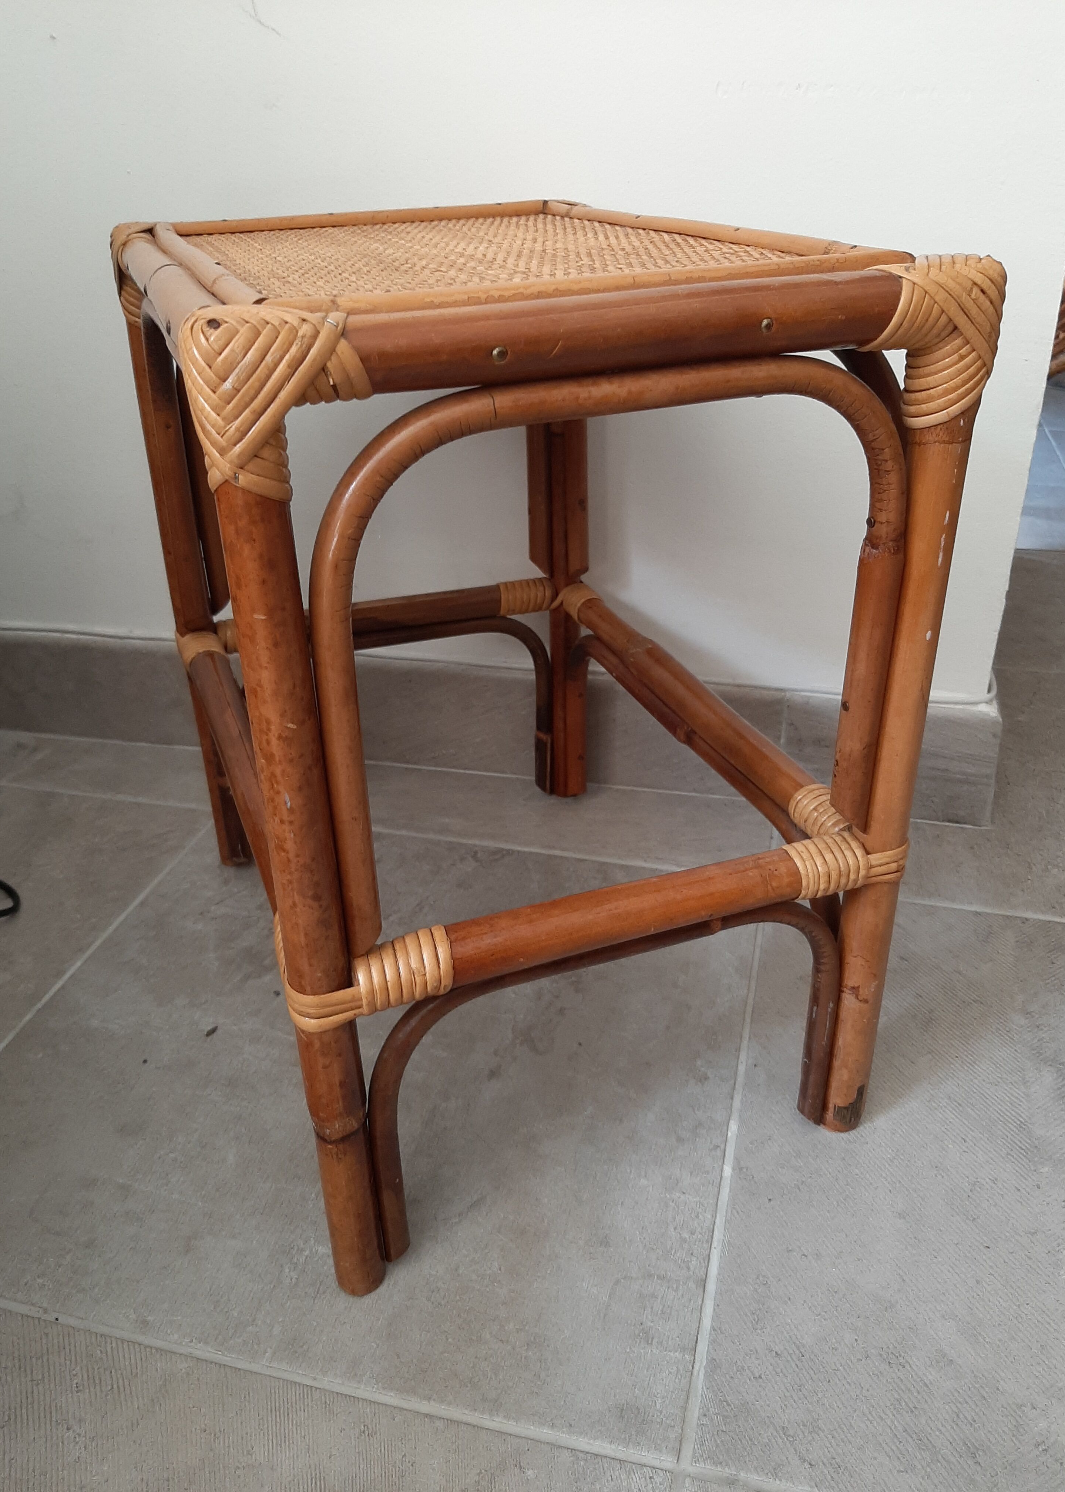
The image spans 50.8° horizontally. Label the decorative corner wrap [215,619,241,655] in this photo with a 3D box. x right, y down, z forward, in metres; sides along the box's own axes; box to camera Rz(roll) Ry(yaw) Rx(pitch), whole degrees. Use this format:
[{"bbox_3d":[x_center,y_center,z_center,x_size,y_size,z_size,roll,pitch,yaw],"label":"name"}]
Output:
[{"bbox_3d":[-0.212,-0.081,0.836,0.046,0.029,0.029,-11,30,-18],"label":"decorative corner wrap"}]

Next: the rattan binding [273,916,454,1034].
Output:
[{"bbox_3d":[-0.079,0.092,0.501,0.072,0.039,0.071,-11,30,-18],"label":"rattan binding"}]

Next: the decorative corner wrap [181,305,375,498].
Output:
[{"bbox_3d":[-0.089,-0.119,0.380,0.059,0.064,0.062,-11,30,-18],"label":"decorative corner wrap"}]

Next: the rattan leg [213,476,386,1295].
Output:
[{"bbox_3d":[-0.090,0.090,0.471,0.025,0.404,0.025,-11,30,-18],"label":"rattan leg"}]

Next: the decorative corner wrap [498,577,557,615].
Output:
[{"bbox_3d":[-0.004,-0.122,0.907,0.050,0.029,0.029,-11,30,-18],"label":"decorative corner wrap"}]

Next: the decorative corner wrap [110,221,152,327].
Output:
[{"bbox_3d":[-0.230,-0.293,0.700,0.063,0.060,0.062,-11,30,-18],"label":"decorative corner wrap"}]

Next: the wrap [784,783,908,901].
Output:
[{"bbox_3d":[0.147,0.047,0.585,0.080,0.038,0.084,-11,30,-18],"label":"wrap"}]

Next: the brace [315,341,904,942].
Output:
[{"bbox_3d":[0.041,-0.037,0.464,0.261,0.229,0.019,-11,30,-18],"label":"brace"}]

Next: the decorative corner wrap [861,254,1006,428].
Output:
[{"bbox_3d":[0.150,-0.167,0.461,0.074,0.068,0.062,-11,30,-18],"label":"decorative corner wrap"}]

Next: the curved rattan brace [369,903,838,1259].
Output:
[{"bbox_3d":[0.043,0.165,0.578,0.262,0.173,0.014,-11,30,-18],"label":"curved rattan brace"}]

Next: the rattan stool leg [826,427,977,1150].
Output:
[{"bbox_3d":[0.177,0.038,0.562,0.025,0.400,0.025,-11,30,-18],"label":"rattan stool leg"}]

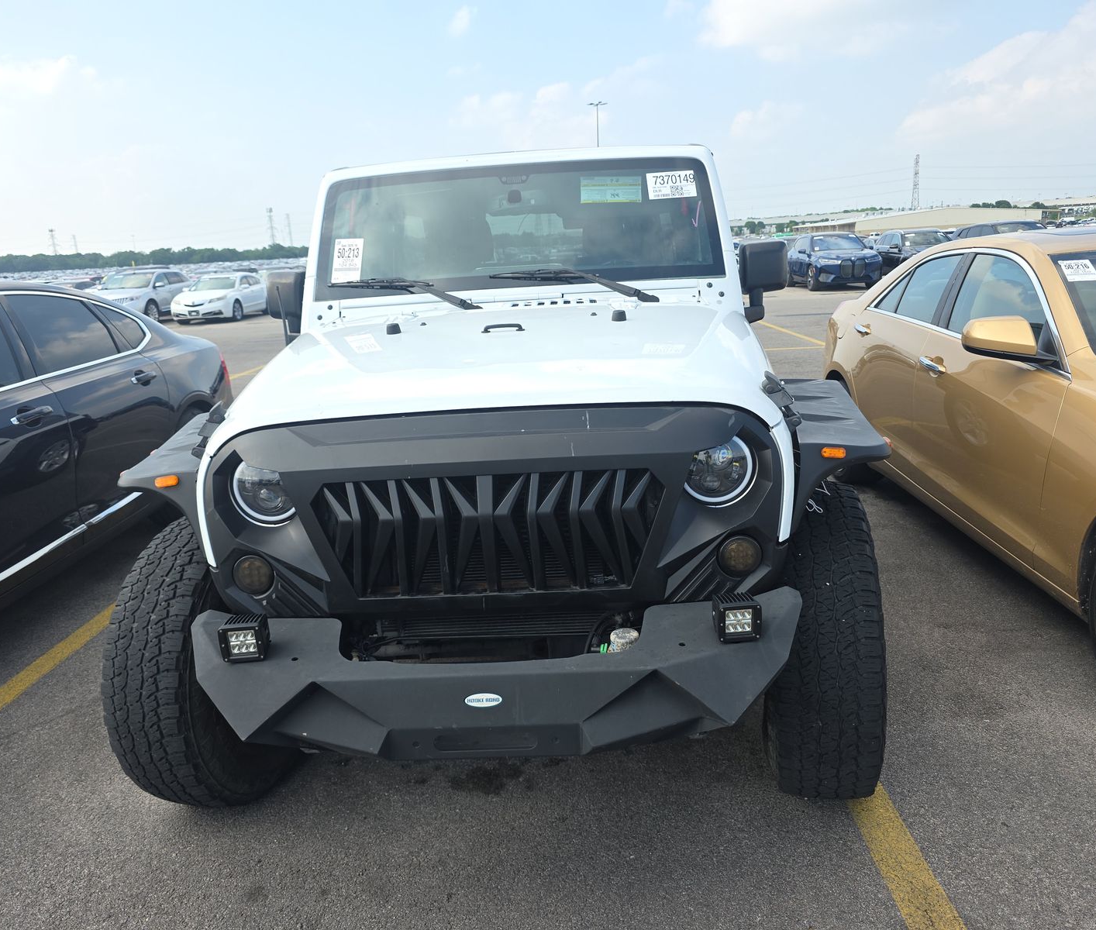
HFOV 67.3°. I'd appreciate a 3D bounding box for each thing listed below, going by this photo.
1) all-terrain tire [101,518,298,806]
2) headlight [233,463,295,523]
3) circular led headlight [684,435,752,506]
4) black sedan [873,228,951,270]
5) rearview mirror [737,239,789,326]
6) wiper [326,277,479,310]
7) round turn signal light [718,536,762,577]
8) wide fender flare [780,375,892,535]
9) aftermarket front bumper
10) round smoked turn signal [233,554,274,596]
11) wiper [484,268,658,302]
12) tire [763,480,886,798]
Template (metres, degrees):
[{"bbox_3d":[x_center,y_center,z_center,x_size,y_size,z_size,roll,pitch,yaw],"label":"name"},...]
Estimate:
[{"bbox_3d":[-0.867,0.507,2.325,0.260,0.825,0.825,1,15,14],"label":"all-terrain tire"},{"bbox_3d":[-0.603,0.044,1.785,0.165,0.165,0.090,-2,15,2],"label":"headlight"},{"bbox_3d":[0.405,0.010,1.950,0.172,0.172,0.095,-3,15,4],"label":"circular led headlight"},{"bbox_3d":[11.896,-6.716,26.404,1.920,1.660,4.750,-2,14,4],"label":"black sedan"},{"bbox_3d":[0.801,-0.684,3.070,0.180,0.285,0.150,-2,15,2],"label":"rearview mirror"},{"bbox_3d":[-0.505,-0.597,2.875,0.530,0.100,0.080,-2,-10,2],"label":"wiper"},{"bbox_3d":[0.445,0.213,1.910,0.100,0.100,0.055,-3,15,4],"label":"round turn signal light"},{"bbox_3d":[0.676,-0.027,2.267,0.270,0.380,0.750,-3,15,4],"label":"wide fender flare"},{"bbox_3d":[-0.126,0.430,1.749,1.330,0.225,0.360,-3,15,4],"label":"aftermarket front bumper"},{"bbox_3d":[-0.705,0.262,1.975,0.100,0.100,0.055,-3,15,4],"label":"round smoked turn signal"},{"bbox_3d":[0.089,-0.619,2.855,0.590,0.105,0.080,-2,-10,2],"label":"wiper"},{"bbox_3d":[0.729,0.468,2.260,0.250,0.810,0.815,0,15,10],"label":"tire"}]

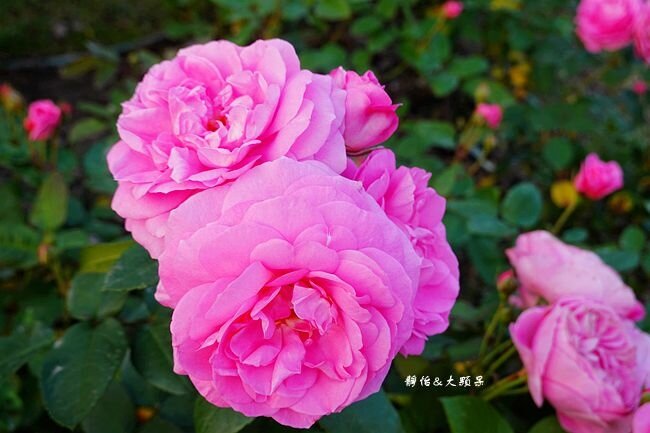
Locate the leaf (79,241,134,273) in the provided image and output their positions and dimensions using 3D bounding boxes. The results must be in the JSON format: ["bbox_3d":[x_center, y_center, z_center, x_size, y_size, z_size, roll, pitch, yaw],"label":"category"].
[{"bbox_3d":[-0.120,0.022,0.420,0.036,0.010,0.024,-7,45,-7],"label":"leaf"}]

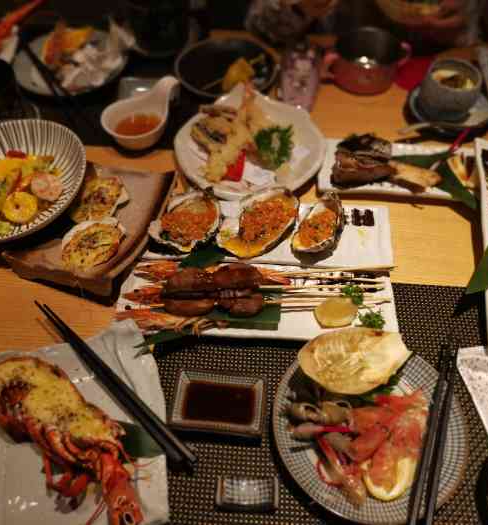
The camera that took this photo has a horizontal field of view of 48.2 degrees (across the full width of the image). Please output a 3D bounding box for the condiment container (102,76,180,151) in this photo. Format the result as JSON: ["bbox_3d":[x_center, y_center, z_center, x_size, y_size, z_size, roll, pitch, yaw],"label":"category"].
[{"bbox_3d":[-0.134,-0.201,0.757,0.086,0.052,0.130,26,56,18],"label":"condiment container"}]

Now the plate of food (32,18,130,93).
[{"bbox_3d":[-0.263,-0.309,0.840,0.168,0.058,0.168,1,55,0],"label":"plate of food"}]

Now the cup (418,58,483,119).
[{"bbox_3d":[0.289,-0.236,0.771,0.075,0.065,0.075,0,54,0],"label":"cup"}]

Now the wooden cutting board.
[{"bbox_3d":[-0.181,-0.059,0.678,0.140,0.032,0.179,15,55,11],"label":"wooden cutting board"}]

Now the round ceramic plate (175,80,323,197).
[{"bbox_3d":[0.008,-0.144,0.735,0.200,0.040,0.200,0,54,0],"label":"round ceramic plate"}]

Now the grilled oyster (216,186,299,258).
[{"bbox_3d":[0.017,-0.042,0.651,0.070,0.034,0.110,33,60,21],"label":"grilled oyster"}]

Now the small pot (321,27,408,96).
[{"bbox_3d":[0.187,-0.310,0.843,0.140,0.066,0.097,-8,55,-6],"label":"small pot"}]

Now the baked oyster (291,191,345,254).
[{"bbox_3d":[0.088,-0.050,0.641,0.055,0.032,0.083,19,54,14],"label":"baked oyster"}]

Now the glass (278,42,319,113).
[{"bbox_3d":[0.079,-0.259,0.788,0.060,0.090,0.060,0,54,0],"label":"glass"}]

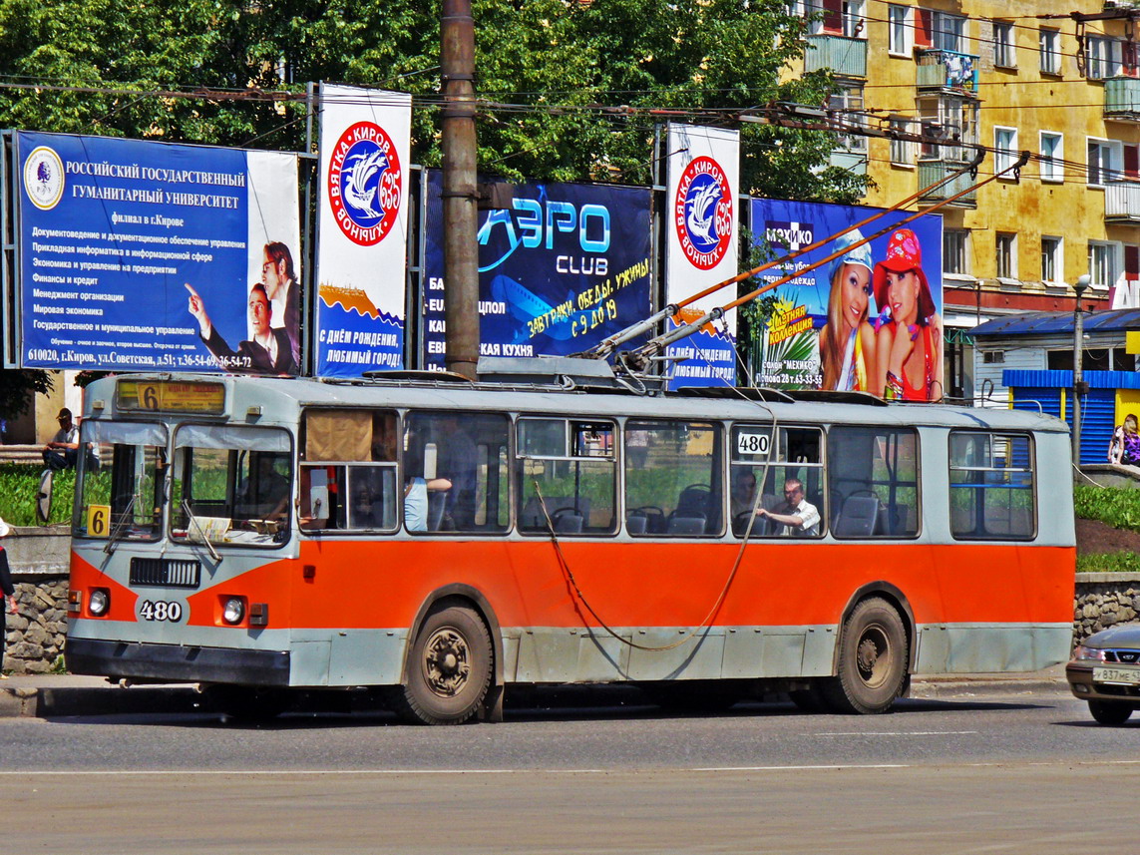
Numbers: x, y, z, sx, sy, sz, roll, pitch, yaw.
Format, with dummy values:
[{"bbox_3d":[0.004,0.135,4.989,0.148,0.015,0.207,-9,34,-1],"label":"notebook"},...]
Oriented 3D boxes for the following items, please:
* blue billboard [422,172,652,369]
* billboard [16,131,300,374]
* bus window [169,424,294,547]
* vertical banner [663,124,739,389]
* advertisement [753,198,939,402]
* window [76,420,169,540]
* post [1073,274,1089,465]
[{"bbox_3d":[-0.484,-2.077,79.599,0.200,3.030,6.060,0,-1,32],"label":"blue billboard"},{"bbox_3d":[-5.437,-2.243,72.592,0.200,3.030,6.060,0,-1,33],"label":"billboard"},{"bbox_3d":[-2.782,0.479,45.185,1.150,0.960,0.080,1,-5,34],"label":"bus window"},{"bbox_3d":[1.941,-2.532,83.056,0.200,4.005,2.184,0,0,31],"label":"vertical banner"},{"bbox_3d":[4.309,-1.948,86.357,0.200,3.030,6.060,0,-1,33],"label":"advertisement"},{"bbox_3d":[-3.752,0.446,45.967,0.080,0.960,1.110,9,-5,-44],"label":"window"},{"bbox_3d":[8.148,-0.774,88.000,0.280,3.380,0.280,1,0,0],"label":"post"}]

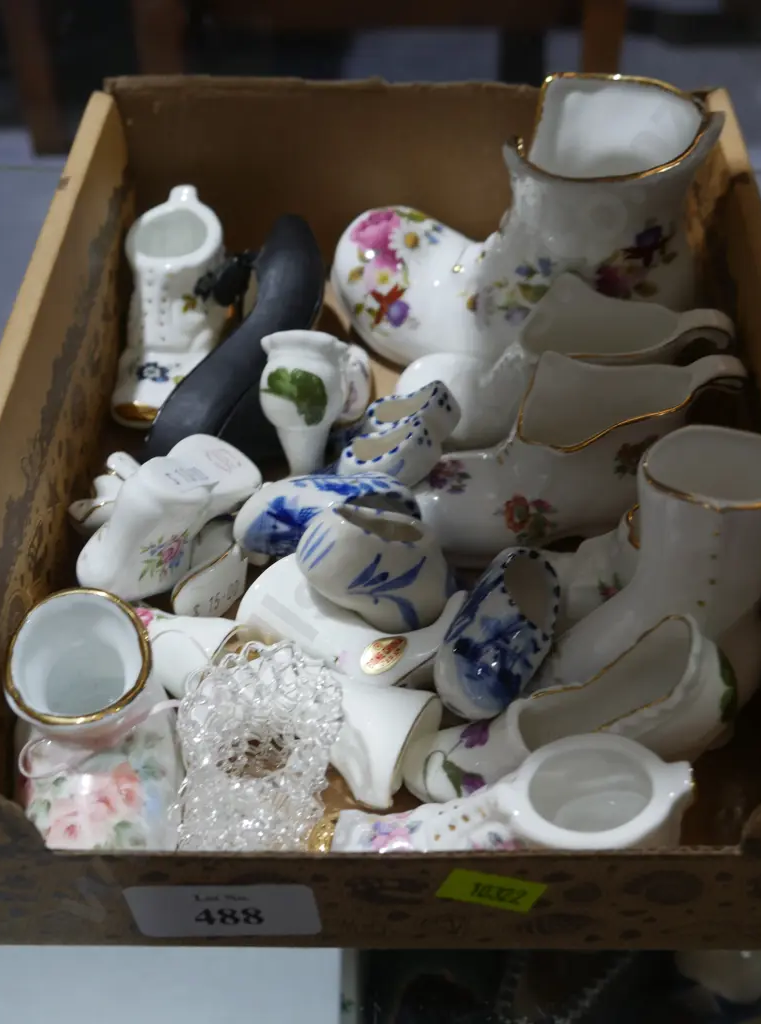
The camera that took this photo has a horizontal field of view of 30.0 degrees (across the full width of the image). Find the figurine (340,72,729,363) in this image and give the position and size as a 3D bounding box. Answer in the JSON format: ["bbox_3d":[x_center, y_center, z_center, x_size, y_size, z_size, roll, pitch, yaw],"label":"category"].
[{"bbox_3d":[0.062,-0.118,0.604,0.154,0.112,0.082,4,42,4],"label":"figurine"}]

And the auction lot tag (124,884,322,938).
[{"bbox_3d":[-0.044,0.114,0.404,0.053,0.025,0.001,-1,41,1],"label":"auction lot tag"}]

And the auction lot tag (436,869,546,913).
[{"bbox_3d":[0.031,0.106,0.397,0.028,0.015,0.001,13,40,-11],"label":"auction lot tag"}]

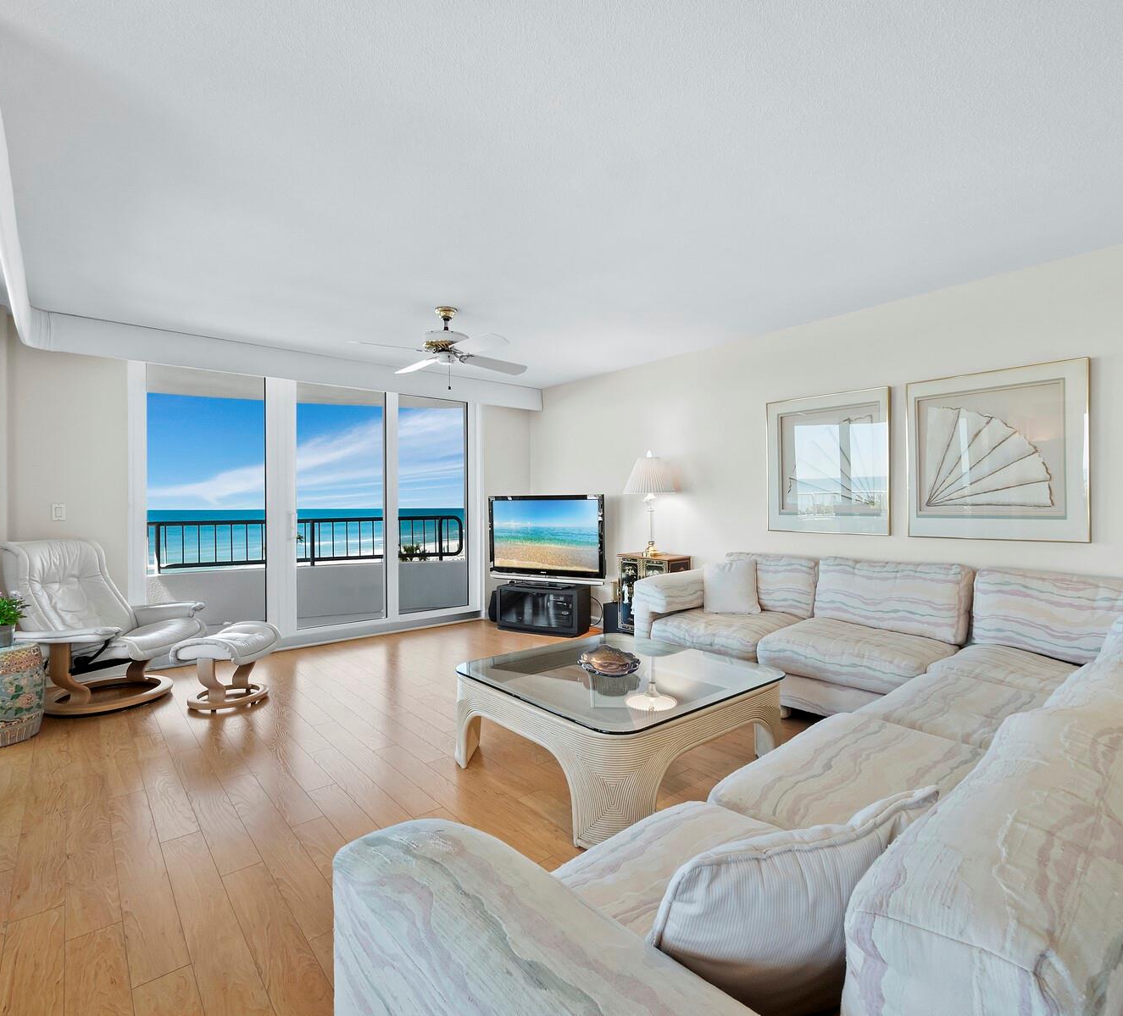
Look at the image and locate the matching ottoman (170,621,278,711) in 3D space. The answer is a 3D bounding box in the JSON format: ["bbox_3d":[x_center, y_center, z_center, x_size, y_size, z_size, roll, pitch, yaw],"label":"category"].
[{"bbox_3d":[-1.995,0.948,3.320,0.410,0.425,0.540,0,0,-6],"label":"matching ottoman"}]

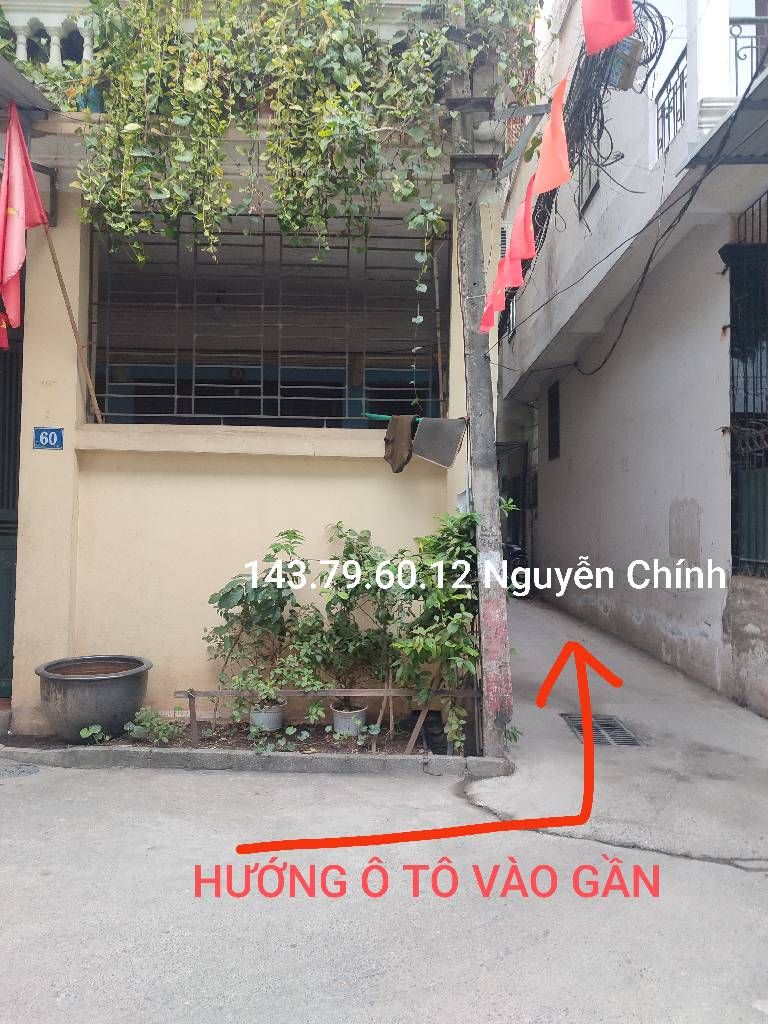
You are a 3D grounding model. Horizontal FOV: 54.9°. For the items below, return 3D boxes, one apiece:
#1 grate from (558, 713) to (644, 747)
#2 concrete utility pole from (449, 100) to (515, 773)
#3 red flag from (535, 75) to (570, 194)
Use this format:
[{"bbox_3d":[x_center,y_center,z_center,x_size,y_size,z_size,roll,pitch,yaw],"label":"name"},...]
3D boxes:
[{"bbox_3d":[1.587,1.613,5.420,0.410,0.040,0.760,1,-1,3],"label":"grate"},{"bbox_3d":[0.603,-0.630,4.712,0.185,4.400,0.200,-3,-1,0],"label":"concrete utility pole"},{"bbox_3d":[0.487,-1.083,2.130,0.070,0.280,0.200,1,-2,-17],"label":"red flag"}]

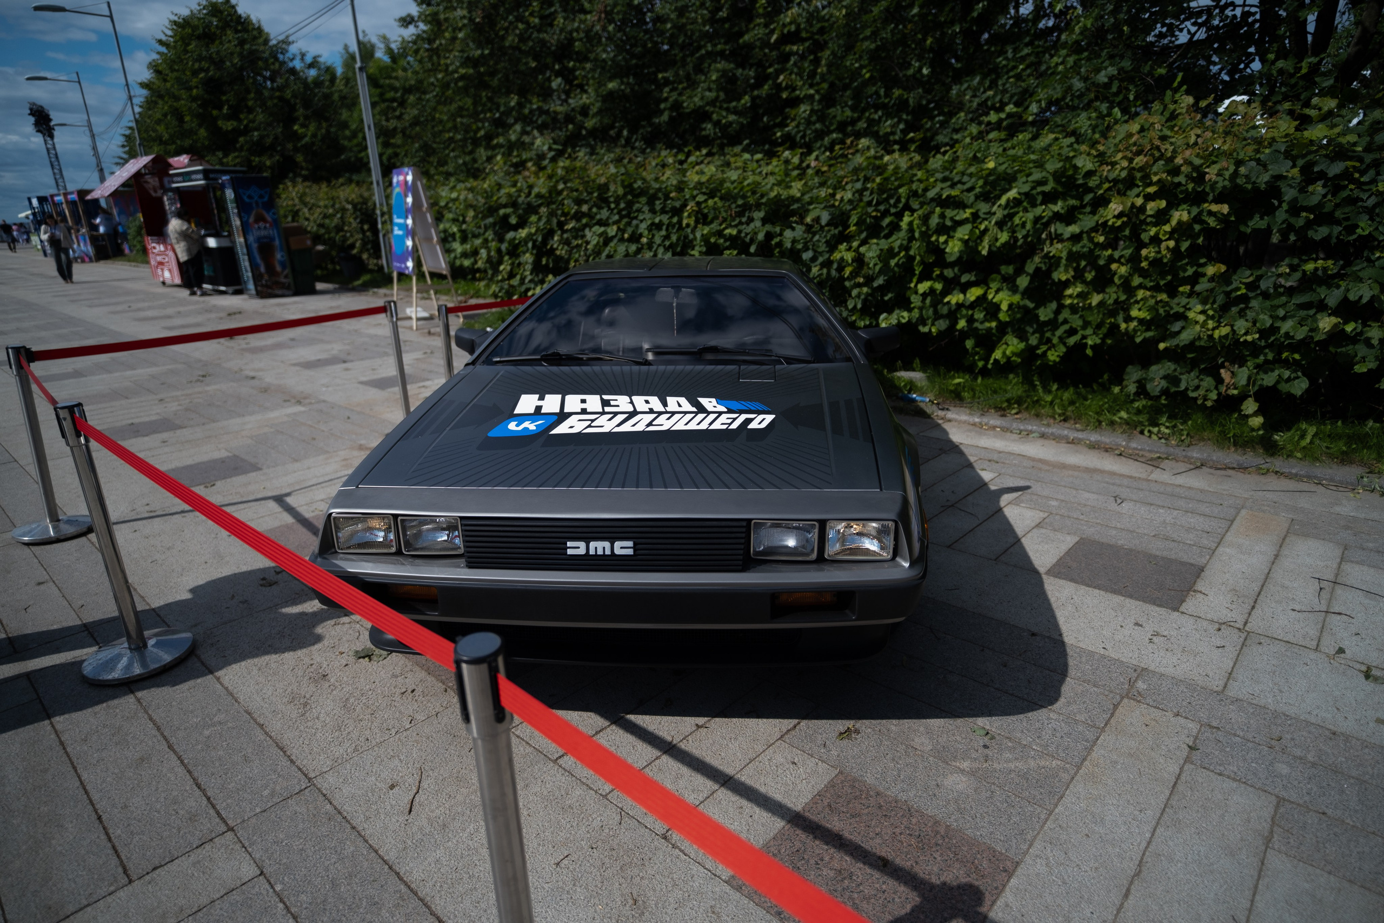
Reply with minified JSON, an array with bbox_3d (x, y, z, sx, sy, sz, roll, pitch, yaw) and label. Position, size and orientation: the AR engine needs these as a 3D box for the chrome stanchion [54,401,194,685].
[{"bbox_3d":[-1.939,0.254,2.548,0.320,0.900,0.320,-2,18,0],"label":"chrome stanchion"}]

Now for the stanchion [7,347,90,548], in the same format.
[{"bbox_3d":[-3.179,-0.096,3.726,0.320,0.900,0.320,-2,18,0],"label":"stanchion"}]

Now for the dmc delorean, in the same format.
[{"bbox_3d":[-0.035,-0.414,4.034,1.940,1.140,4.220,0,18,6],"label":"dmc delorean"}]

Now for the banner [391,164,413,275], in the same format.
[{"bbox_3d":[-3.944,-3.273,10.511,0.050,1.360,0.920,-5,17,-36],"label":"banner"}]

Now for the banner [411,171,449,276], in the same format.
[{"bbox_3d":[-3.720,-3.321,10.664,0.050,1.360,0.920,-24,27,-29],"label":"banner"}]

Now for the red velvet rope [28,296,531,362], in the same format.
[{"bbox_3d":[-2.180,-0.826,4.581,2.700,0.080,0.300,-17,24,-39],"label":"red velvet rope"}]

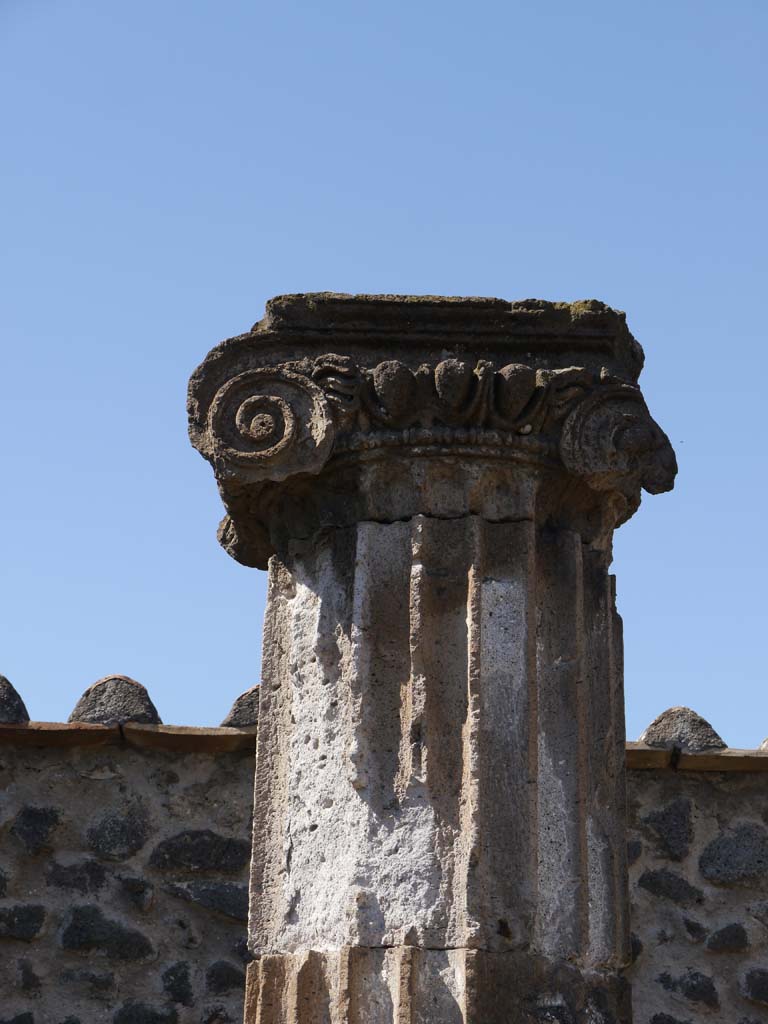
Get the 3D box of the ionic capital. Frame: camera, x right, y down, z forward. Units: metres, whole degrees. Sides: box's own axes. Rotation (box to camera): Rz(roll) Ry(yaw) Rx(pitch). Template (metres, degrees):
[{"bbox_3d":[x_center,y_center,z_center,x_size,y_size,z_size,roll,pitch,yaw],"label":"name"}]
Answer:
[{"bbox_3d":[0.100,-0.095,4.003,0.828,0.388,0.806,1,-17,0],"label":"ionic capital"}]

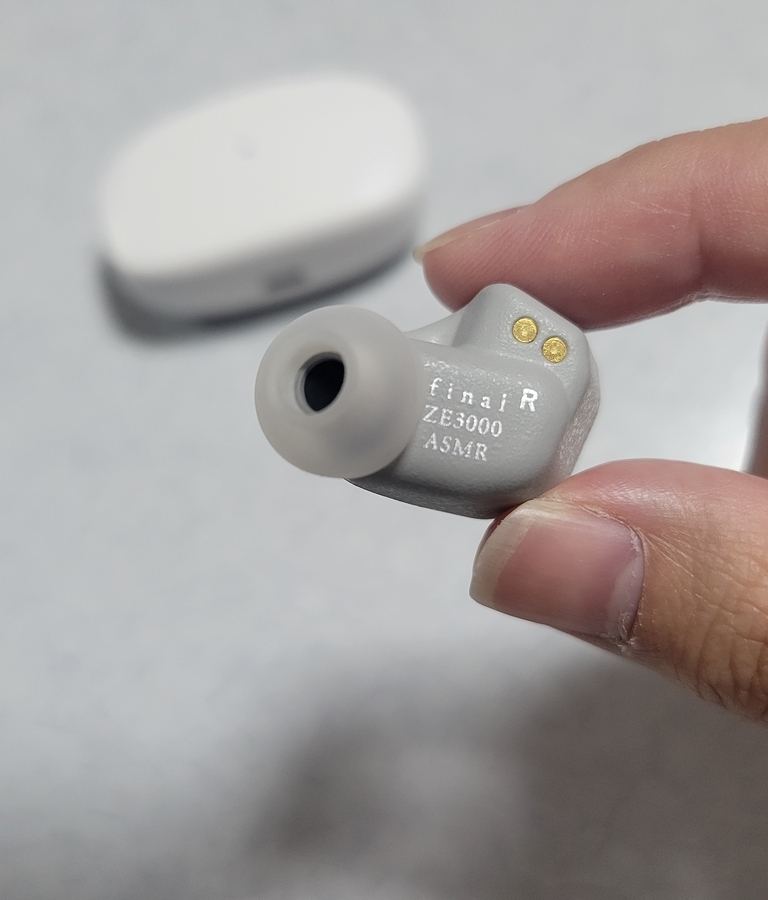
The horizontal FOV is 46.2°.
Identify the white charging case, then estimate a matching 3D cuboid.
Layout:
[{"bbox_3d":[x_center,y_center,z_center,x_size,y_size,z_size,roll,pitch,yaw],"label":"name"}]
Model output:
[{"bbox_3d":[-0.025,-0.055,0.197,0.070,0.026,0.043,-17,68,-2],"label":"white charging case"}]

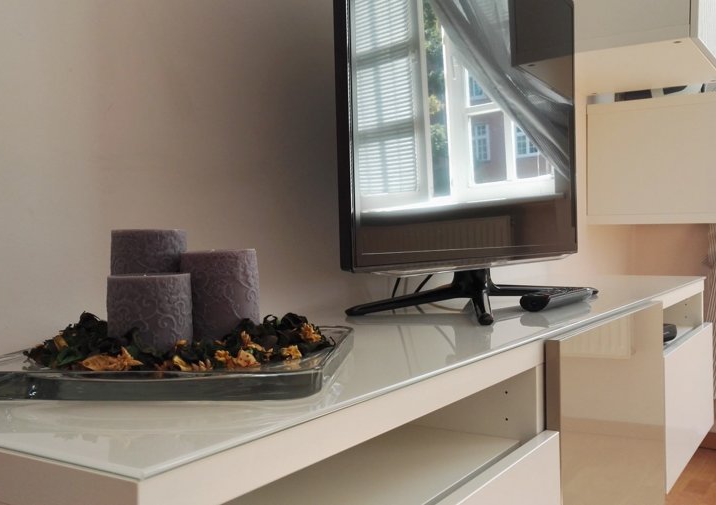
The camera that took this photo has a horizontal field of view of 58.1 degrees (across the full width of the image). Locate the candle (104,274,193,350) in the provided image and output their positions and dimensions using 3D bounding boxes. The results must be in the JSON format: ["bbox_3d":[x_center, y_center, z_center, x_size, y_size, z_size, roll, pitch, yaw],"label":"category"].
[{"bbox_3d":[-0.183,0.060,0.569,0.073,0.081,0.073,0,2,3],"label":"candle"}]

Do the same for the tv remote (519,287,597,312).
[{"bbox_3d":[0.351,0.078,1.126,0.048,0.026,0.208,1,2,37],"label":"tv remote"}]

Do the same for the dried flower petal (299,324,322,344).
[{"bbox_3d":[-0.048,0.084,0.656,0.023,0.020,0.018,0,2,3],"label":"dried flower petal"}]

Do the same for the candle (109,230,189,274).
[{"bbox_3d":[-0.208,0.038,0.644,0.073,0.121,0.073,0,2,3],"label":"candle"}]

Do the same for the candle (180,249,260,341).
[{"bbox_3d":[-0.132,0.049,0.619,0.073,0.100,0.073,0,2,3],"label":"candle"}]

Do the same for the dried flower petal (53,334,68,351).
[{"bbox_3d":[-0.280,0.085,0.606,0.016,0.014,0.012,0,2,3],"label":"dried flower petal"}]

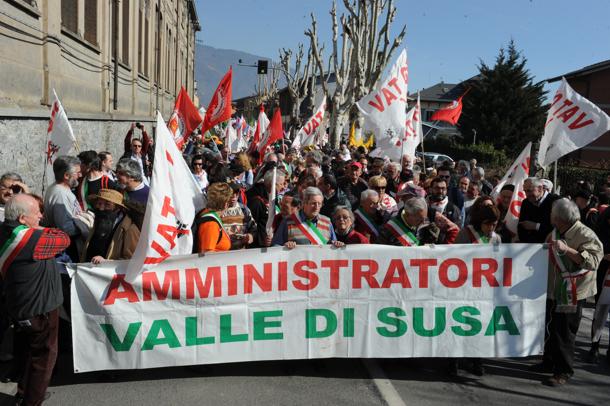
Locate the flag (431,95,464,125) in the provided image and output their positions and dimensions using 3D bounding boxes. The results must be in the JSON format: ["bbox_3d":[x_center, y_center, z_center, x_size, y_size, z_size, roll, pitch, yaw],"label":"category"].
[{"bbox_3d":[2.630,-1.725,10.000,0.680,0.580,0.350,2,8,17],"label":"flag"}]

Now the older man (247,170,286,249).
[{"bbox_3d":[-0.428,0.513,5.822,0.550,1.750,0.420,-4,10,-37],"label":"older man"}]

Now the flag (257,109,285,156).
[{"bbox_3d":[-0.728,-1.488,11.600,0.620,1.080,0.300,1,8,-11],"label":"flag"}]

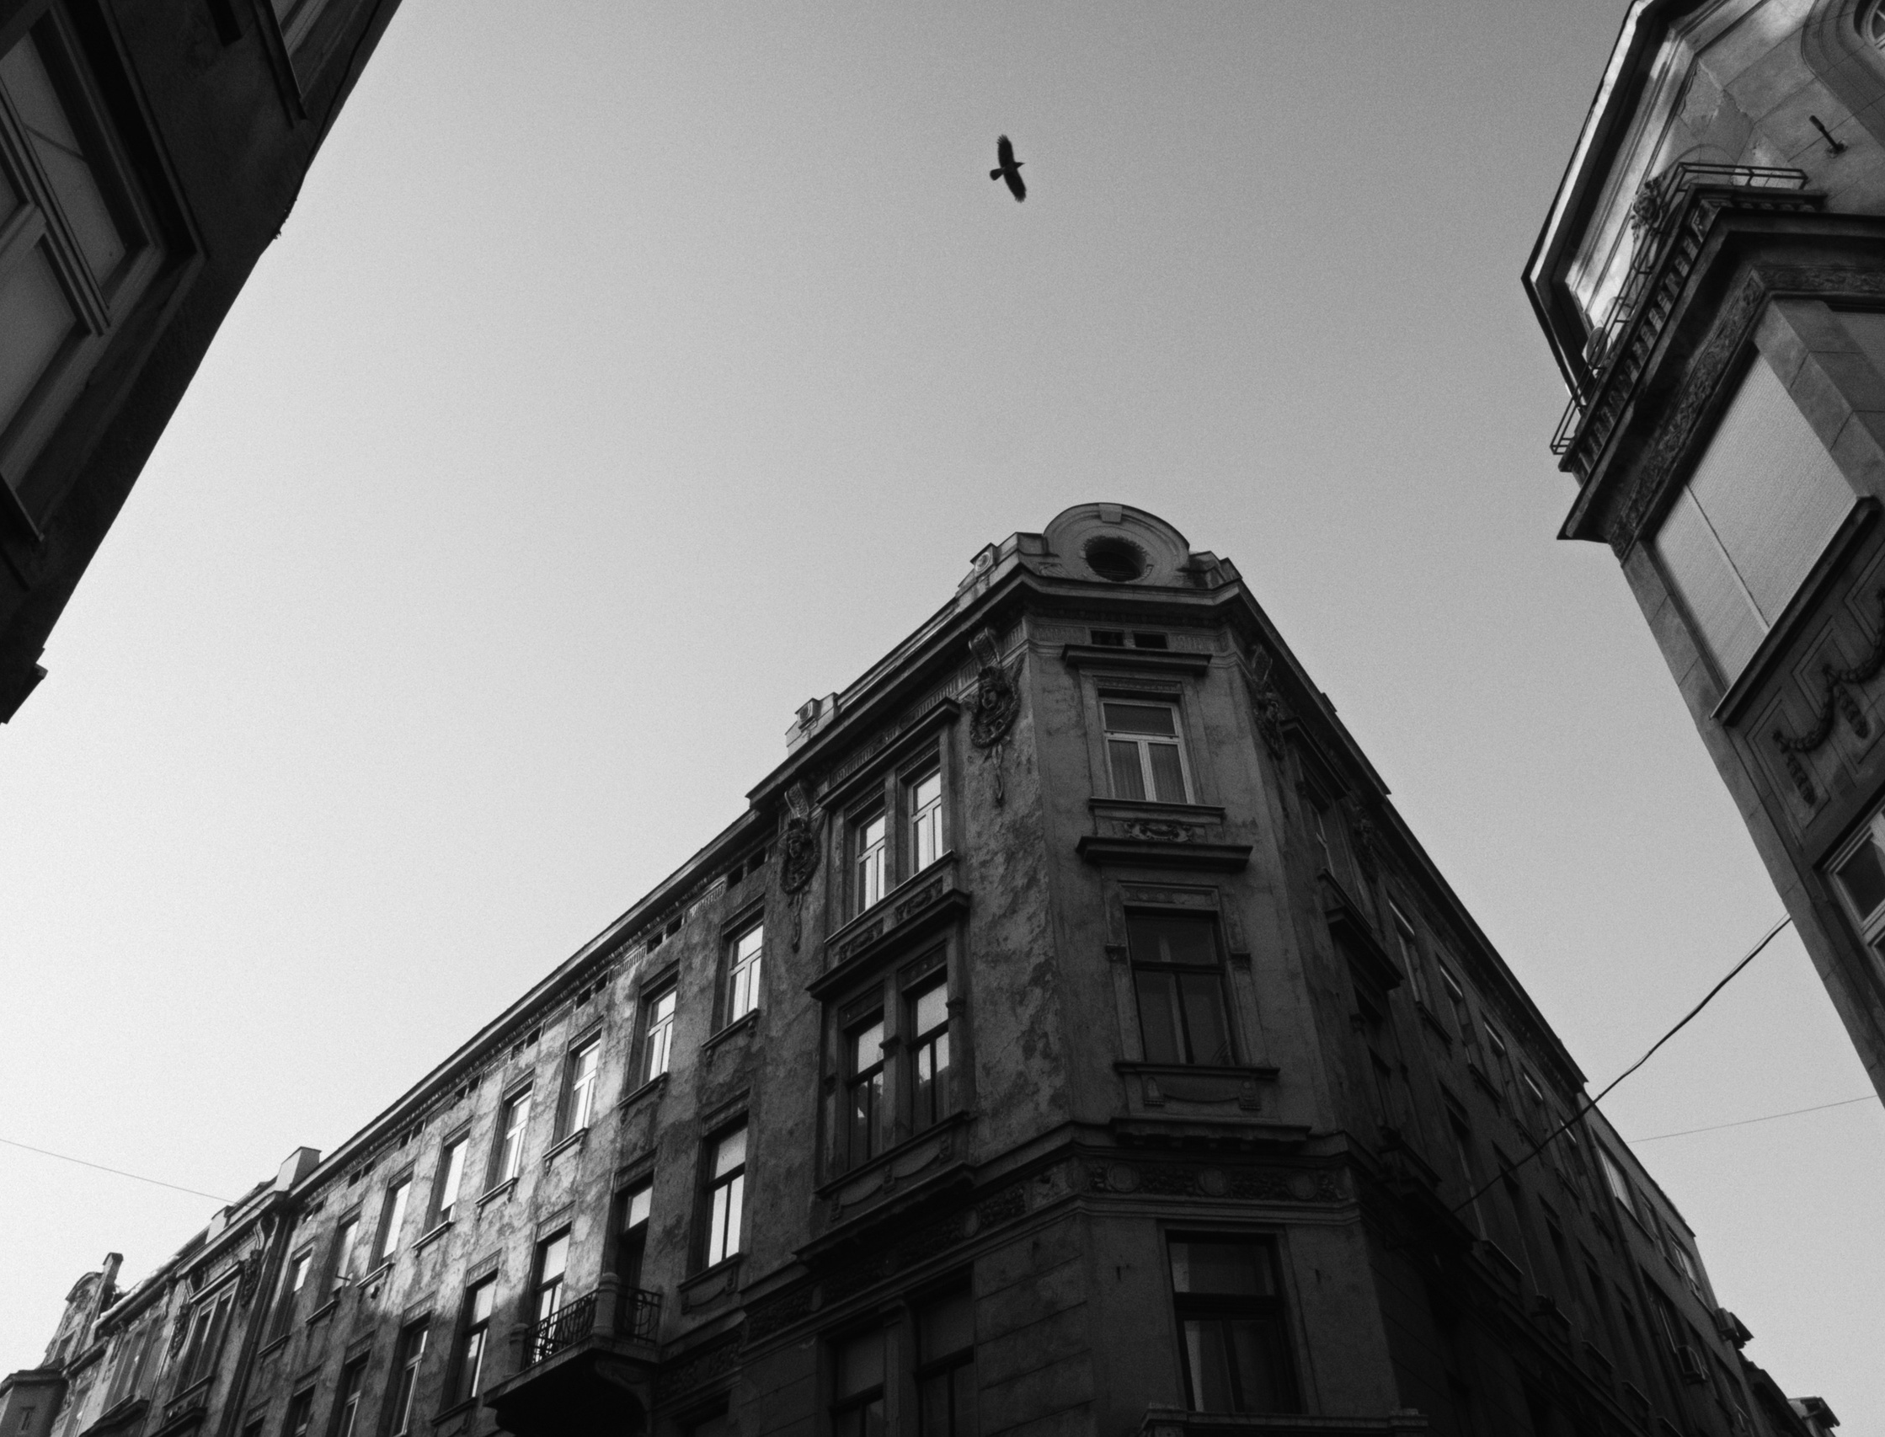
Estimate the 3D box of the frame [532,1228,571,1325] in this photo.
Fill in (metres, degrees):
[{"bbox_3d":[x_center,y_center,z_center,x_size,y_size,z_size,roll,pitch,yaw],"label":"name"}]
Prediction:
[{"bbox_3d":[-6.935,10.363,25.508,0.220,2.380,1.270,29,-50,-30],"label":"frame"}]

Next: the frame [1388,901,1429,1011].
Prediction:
[{"bbox_3d":[8.169,4.385,25.317,0.220,1.940,1.300,-24,-47,24],"label":"frame"}]

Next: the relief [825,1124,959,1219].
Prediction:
[{"bbox_3d":[-0.685,6.086,19.059,0.200,0.460,2.650,29,-50,-30],"label":"relief"}]

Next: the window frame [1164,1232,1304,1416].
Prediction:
[{"bbox_3d":[3.025,6.388,15.185,1.193,1.836,0.184,4,-42,-6],"label":"window frame"}]

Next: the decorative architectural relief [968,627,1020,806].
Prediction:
[{"bbox_3d":[0.701,0.004,20.973,0.367,2.968,0.964,29,-50,-30],"label":"decorative architectural relief"}]

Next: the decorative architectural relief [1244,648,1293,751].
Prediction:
[{"bbox_3d":[5.191,-0.234,22.725,0.350,2.050,1.100,-24,-47,24],"label":"decorative architectural relief"}]

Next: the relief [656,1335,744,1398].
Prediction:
[{"bbox_3d":[-3.450,9.095,20.186,0.153,0.367,2.035,29,-50,-30],"label":"relief"}]

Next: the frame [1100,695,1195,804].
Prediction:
[{"bbox_3d":[2.869,0.507,20.439,1.132,1.943,0.168,4,-42,-6],"label":"frame"}]

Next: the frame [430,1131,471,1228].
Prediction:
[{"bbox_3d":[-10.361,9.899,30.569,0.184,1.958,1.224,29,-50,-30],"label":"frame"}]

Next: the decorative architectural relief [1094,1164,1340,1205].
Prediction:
[{"bbox_3d":[3.034,5.170,16.026,2.968,0.428,0.153,4,-42,-6],"label":"decorative architectural relief"}]

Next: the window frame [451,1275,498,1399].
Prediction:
[{"bbox_3d":[-8.746,11.754,27.095,0.220,2.240,1.250,29,-50,-30],"label":"window frame"}]

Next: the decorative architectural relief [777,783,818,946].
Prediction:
[{"bbox_3d":[-2.359,2.428,23.612,0.367,2.968,0.933,29,-50,-30],"label":"decorative architectural relief"}]

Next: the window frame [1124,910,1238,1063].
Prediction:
[{"bbox_3d":[3.079,3.526,18.636,1.240,2.260,0.200,4,-42,-6],"label":"window frame"}]

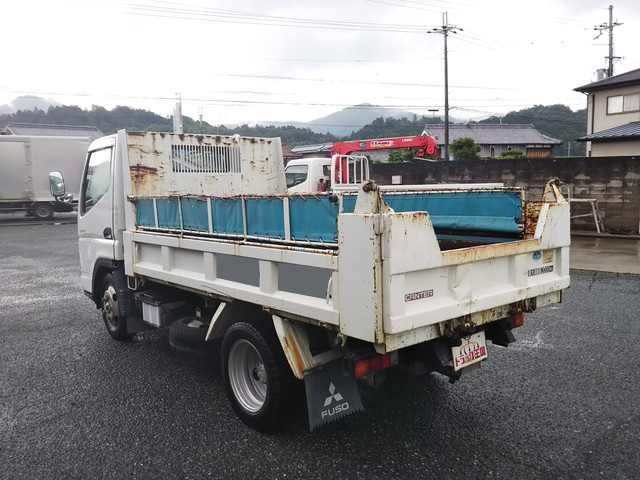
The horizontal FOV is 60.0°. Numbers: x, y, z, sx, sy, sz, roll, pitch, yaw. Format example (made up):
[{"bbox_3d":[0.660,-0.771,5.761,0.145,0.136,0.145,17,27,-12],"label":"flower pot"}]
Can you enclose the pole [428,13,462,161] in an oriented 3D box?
[{"bbox_3d":[7.815,-7.815,34.000,2.100,12.400,1.600,0,5,21],"label":"pole"}]

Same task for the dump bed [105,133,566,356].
[{"bbox_3d":[-0.063,-0.280,4.226,1.729,1.291,3.208,-5,6,-40],"label":"dump bed"}]

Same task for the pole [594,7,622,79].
[{"bbox_3d":[17.108,-7.705,32.500,2.000,12.200,1.000,2,6,33],"label":"pole"}]

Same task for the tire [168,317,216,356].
[{"bbox_3d":[-0.935,0.814,4.715,0.670,0.200,0.670,-1,5,0],"label":"tire"}]

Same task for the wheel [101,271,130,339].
[{"bbox_3d":[-1.994,0.694,5.603,0.210,0.675,0.675,-5,6,-40],"label":"wheel"}]

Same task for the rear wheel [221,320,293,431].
[{"bbox_3d":[-0.370,0.845,3.537,0.240,0.675,0.675,-5,6,-40],"label":"rear wheel"}]

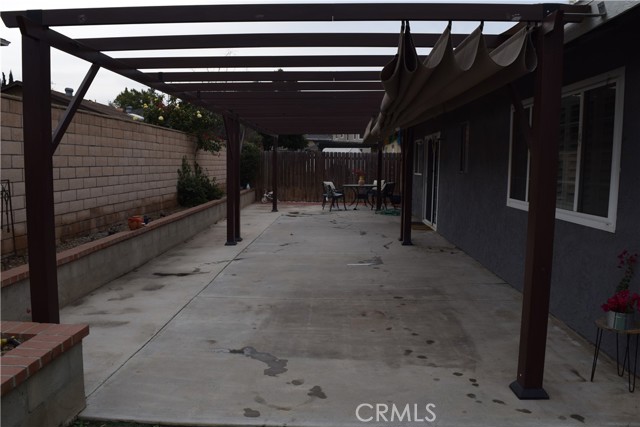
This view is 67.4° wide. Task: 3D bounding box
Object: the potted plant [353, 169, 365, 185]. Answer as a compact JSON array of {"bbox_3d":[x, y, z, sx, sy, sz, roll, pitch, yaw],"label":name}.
[{"bbox_3d":[1.285,-1.188,15.621,0.400,0.520,0.360,1,6,2],"label":"potted plant"}]

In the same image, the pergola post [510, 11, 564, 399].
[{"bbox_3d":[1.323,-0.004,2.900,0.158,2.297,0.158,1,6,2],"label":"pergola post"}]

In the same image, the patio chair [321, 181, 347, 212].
[{"bbox_3d":[0.449,-0.547,14.850,0.620,0.890,0.580,-3,7,-31],"label":"patio chair"}]

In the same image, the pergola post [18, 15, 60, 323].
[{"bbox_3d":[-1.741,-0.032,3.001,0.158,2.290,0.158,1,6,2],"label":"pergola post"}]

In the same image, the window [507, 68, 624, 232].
[{"bbox_3d":[2.225,-0.577,4.683,0.090,1.202,2.275,1,6,2],"label":"window"}]

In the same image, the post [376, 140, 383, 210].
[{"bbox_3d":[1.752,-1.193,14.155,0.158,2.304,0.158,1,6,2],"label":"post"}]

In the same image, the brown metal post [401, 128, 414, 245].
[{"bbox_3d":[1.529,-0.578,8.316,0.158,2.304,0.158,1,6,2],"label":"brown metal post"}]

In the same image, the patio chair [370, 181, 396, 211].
[{"bbox_3d":[1.966,-0.557,14.866,0.620,0.890,0.580,4,7,30],"label":"patio chair"}]

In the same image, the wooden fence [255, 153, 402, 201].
[{"bbox_3d":[0.348,-1.345,17.595,5.550,1.830,0.090,1,6,2],"label":"wooden fence"}]

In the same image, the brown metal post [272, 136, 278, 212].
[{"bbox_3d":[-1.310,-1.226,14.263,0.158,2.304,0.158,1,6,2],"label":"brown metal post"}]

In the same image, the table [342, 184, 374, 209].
[{"bbox_3d":[1.313,-0.538,15.761,1.100,0.730,1.100,1,6,2],"label":"table"}]

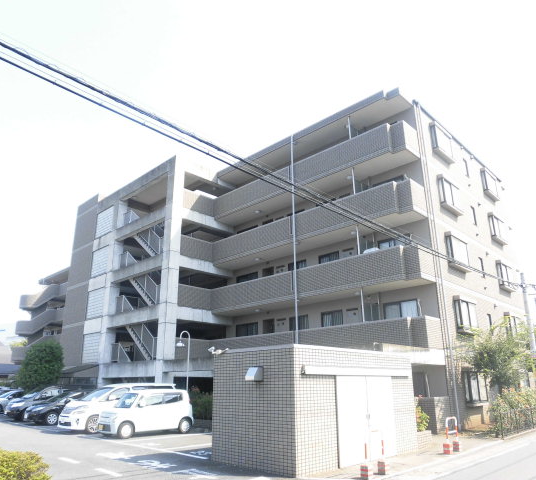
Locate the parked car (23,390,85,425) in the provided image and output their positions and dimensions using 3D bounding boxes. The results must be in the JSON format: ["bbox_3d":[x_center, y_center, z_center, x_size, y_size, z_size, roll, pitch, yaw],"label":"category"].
[{"bbox_3d":[-9.806,8.422,22.403,1.720,1.500,4.400,-17,-24,41],"label":"parked car"}]

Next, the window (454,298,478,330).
[{"bbox_3d":[8.625,3.299,19.134,0.280,1.280,1.800,-17,-25,41],"label":"window"}]

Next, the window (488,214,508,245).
[{"bbox_3d":[13.696,-0.666,26.418,0.260,1.460,1.950,-17,-24,41],"label":"window"}]

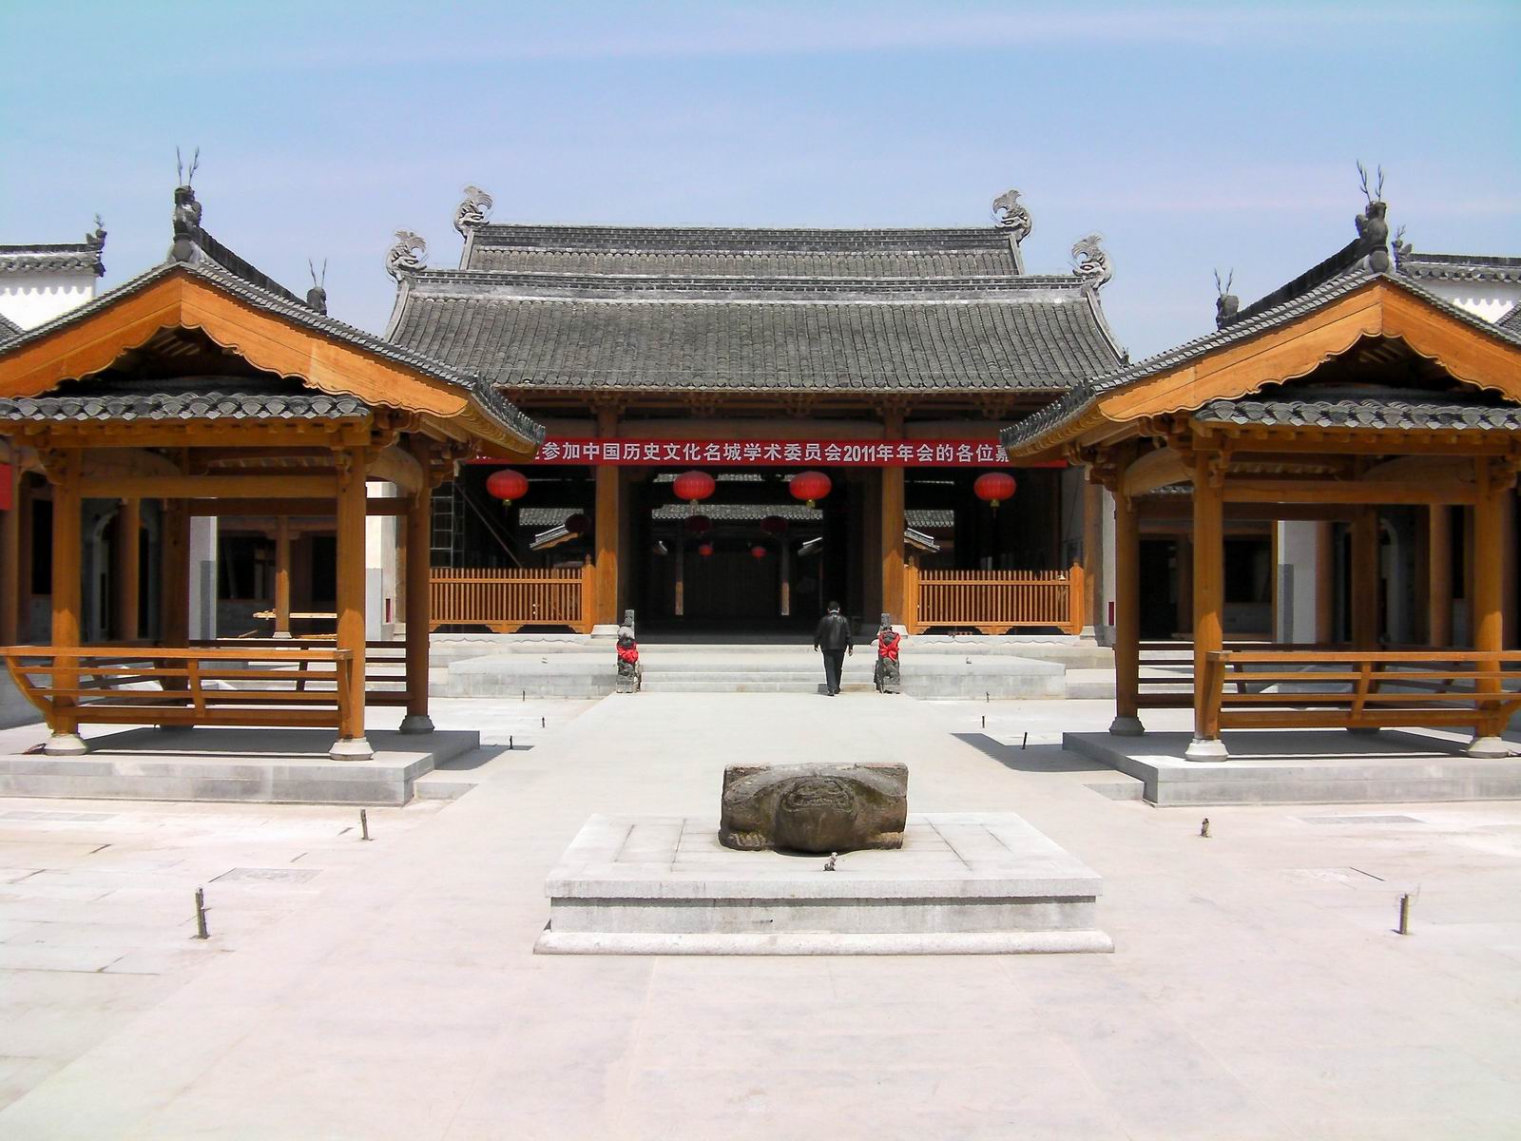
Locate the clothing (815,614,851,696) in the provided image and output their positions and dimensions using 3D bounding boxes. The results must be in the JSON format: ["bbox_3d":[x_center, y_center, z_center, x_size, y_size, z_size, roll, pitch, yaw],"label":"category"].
[{"bbox_3d":[1.278,1.455,29.200,0.620,1.430,0.380,0,-1,0],"label":"clothing"}]

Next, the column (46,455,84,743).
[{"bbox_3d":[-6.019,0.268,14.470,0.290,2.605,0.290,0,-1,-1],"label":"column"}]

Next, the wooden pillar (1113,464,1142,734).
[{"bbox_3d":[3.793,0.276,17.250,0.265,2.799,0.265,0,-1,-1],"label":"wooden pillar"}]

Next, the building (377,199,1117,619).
[{"bbox_3d":[-0.252,-3.574,44.285,17.700,10.700,11.500,0,-1,-1],"label":"building"}]

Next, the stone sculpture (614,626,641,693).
[{"bbox_3d":[-2.519,1.687,31.600,0.510,1.280,0.600,0,-1,-1],"label":"stone sculpture"}]

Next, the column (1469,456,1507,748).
[{"bbox_3d":[6.673,0.343,15.300,0.360,2.700,0.360,0,-1,0],"label":"column"}]

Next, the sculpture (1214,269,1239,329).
[{"bbox_3d":[5.321,-3.084,19.050,0.240,0.720,0.380,0,-1,0],"label":"sculpture"}]

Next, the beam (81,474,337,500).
[{"bbox_3d":[-4.996,-0.752,15.130,2.400,0.210,0.140,0,-1,-1],"label":"beam"}]

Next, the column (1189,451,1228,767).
[{"bbox_3d":[4.100,0.321,15.300,0.360,2.820,0.360,0,-1,0],"label":"column"}]

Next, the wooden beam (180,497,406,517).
[{"bbox_3d":[-4.822,-0.657,17.350,2.300,0.195,0.140,0,-1,-1],"label":"wooden beam"}]

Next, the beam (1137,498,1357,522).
[{"bbox_3d":[5.304,-0.661,18.200,2.400,0.250,0.140,0,-1,0],"label":"beam"}]

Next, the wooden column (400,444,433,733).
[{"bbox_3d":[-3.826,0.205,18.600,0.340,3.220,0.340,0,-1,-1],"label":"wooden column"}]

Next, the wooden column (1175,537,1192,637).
[{"bbox_3d":[10.432,0.423,41.000,0.420,2.500,0.420,0,-1,0],"label":"wooden column"}]

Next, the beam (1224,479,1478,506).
[{"bbox_3d":[5.093,-0.671,14.400,2.200,0.195,0.140,0,-1,-1],"label":"beam"}]

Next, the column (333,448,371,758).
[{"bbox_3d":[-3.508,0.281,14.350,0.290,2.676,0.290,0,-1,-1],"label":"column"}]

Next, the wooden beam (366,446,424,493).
[{"bbox_3d":[-3.540,-1.002,15.850,0.180,0.380,2.650,0,-1,-1],"label":"wooden beam"}]

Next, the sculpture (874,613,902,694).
[{"bbox_3d":[2.257,1.480,29.500,0.380,1.430,0.520,0,-1,-17],"label":"sculpture"}]

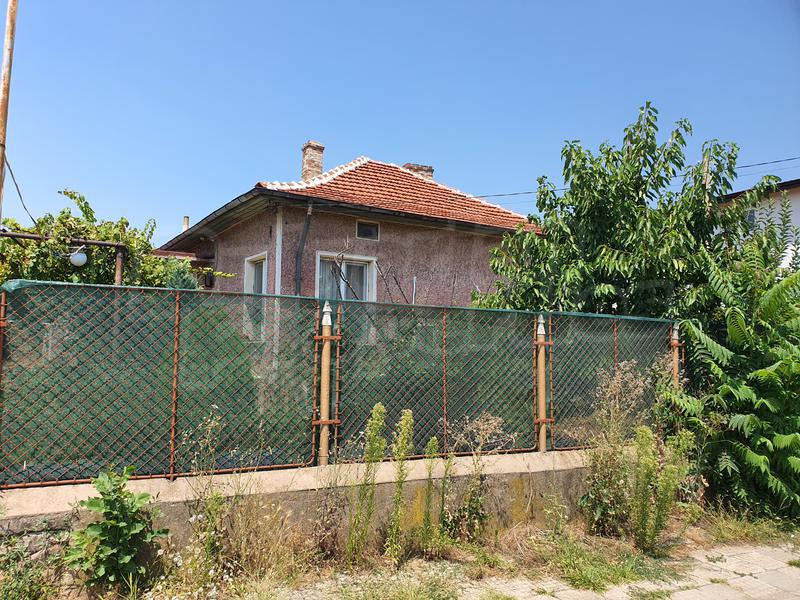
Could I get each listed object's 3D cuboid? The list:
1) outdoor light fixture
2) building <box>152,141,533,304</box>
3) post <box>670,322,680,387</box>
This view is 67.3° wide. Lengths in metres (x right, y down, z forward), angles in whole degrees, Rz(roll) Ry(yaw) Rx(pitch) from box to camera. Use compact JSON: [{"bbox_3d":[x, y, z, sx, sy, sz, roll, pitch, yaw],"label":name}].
[{"bbox_3d":[-3.585,-0.485,6.700,0.210,0.210,0.210,3,-6,-27],"label":"outdoor light fixture"},{"bbox_3d":[-0.941,-0.795,15.707,8.720,6.550,7.957,4,-6,-33],"label":"building"},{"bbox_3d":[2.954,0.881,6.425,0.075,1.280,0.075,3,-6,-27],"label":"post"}]

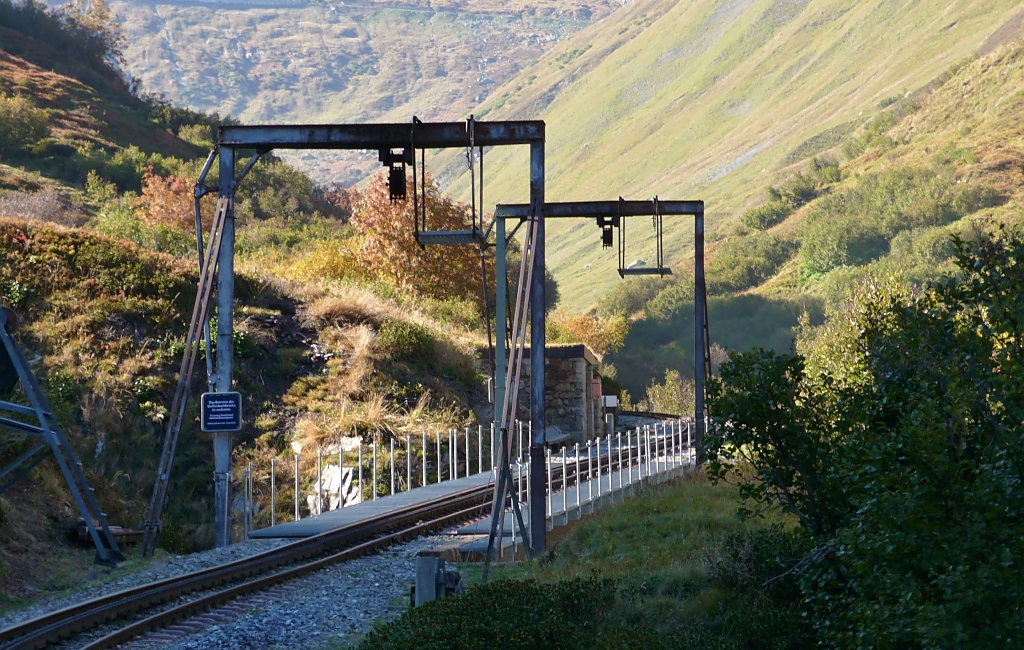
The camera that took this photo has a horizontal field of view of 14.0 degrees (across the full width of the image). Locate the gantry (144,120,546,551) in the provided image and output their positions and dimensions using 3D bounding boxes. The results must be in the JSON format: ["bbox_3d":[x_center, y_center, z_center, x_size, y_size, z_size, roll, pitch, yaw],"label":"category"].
[{"bbox_3d":[-2.282,0.003,55.955,4.964,6.421,5.420,-1,-6,6],"label":"gantry"}]

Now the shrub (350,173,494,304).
[{"bbox_3d":[-2.523,-2.330,115.000,3.850,3.800,3.500,0,-6,0],"label":"shrub"}]

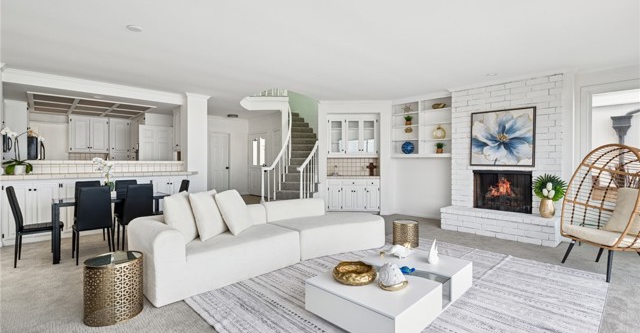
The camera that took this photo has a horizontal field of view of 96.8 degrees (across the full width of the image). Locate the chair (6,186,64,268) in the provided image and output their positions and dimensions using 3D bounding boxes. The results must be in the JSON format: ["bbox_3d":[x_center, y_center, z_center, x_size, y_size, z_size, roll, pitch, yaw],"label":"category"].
[{"bbox_3d":[-3.590,0.709,3.608,0.510,0.965,0.420,-1,1,-43],"label":"chair"}]

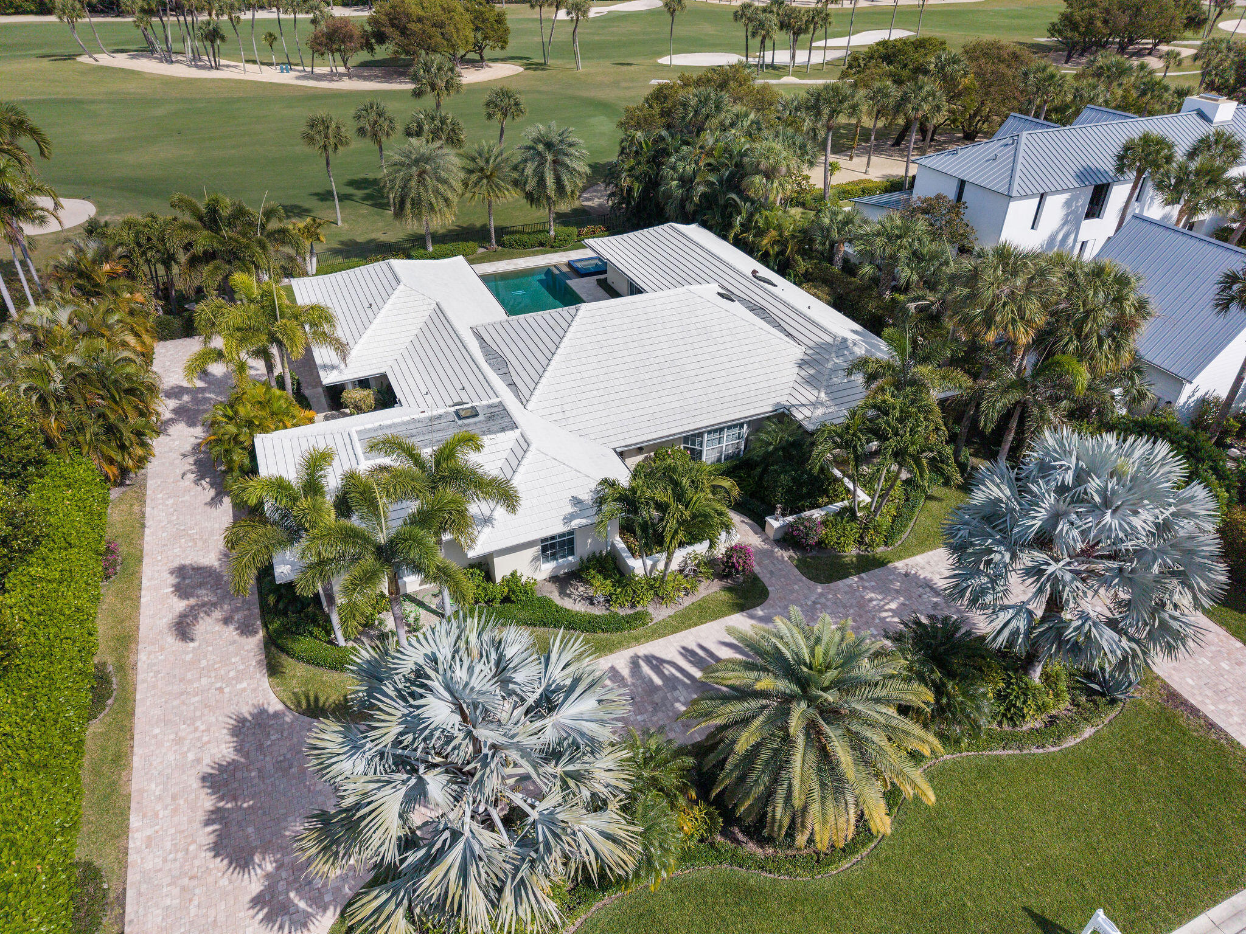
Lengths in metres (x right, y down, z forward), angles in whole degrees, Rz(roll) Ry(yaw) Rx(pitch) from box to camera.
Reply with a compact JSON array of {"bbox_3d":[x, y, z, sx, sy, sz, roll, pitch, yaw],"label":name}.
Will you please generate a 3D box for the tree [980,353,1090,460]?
[{"bbox_3d":[16.002,-1.876,34.998,4.140,5.650,4.140,-14,36,-19],"label":"tree"}]

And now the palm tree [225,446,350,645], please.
[{"bbox_3d":[-9.551,2.832,26.535,4.040,7.470,4.040,-14,36,-19],"label":"palm tree"}]

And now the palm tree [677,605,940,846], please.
[{"bbox_3d":[4.811,6.770,22.619,6.460,5.150,6.460,0,34,0],"label":"palm tree"}]

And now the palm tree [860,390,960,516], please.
[{"bbox_3d":[10.384,-0.311,32.148,3.340,5.450,3.340,11,35,17],"label":"palm tree"}]

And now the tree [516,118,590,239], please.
[{"bbox_3d":[-5.057,-19.958,60.292,5.250,7.770,5.250,0,34,0],"label":"tree"}]

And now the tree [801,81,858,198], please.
[{"bbox_3d":[15.739,-25.224,67.258,4.190,8.860,4.190,7,34,11],"label":"tree"}]

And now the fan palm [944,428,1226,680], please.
[{"bbox_3d":[13.058,3.094,25.140,7.070,8.380,7.070,-14,36,-19],"label":"fan palm"}]

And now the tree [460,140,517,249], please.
[{"bbox_3d":[-9.056,-18.464,58.637,3.940,7.170,3.940,-14,36,-19],"label":"tree"}]

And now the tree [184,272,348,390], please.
[{"bbox_3d":[-16.246,-5.779,39.617,6.720,6.360,6.000,-13,35,-20],"label":"tree"}]

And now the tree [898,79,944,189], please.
[{"bbox_3d":[23.177,-26.178,68.872,3.380,8.720,3.380,10,34,15],"label":"tree"}]

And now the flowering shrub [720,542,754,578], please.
[{"bbox_3d":[4.044,3.304,30.543,1.200,1.120,1.150,0,33,0],"label":"flowering shrub"}]

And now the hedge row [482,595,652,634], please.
[{"bbox_3d":[-1.960,4.909,28.629,5.800,0.500,1.350,0,33,0],"label":"hedge row"}]

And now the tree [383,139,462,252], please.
[{"bbox_3d":[-13.393,-18.018,57.823,5.150,7.370,5.150,-14,36,-19],"label":"tree"}]

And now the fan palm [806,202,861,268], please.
[{"bbox_3d":[13.401,-14.761,55.373,3.380,4.300,3.380,8,34,12],"label":"fan palm"}]

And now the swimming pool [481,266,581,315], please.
[{"bbox_3d":[-5.766,-10.183,53.577,5.620,1.200,9.150,-14,36,-19],"label":"swimming pool"}]

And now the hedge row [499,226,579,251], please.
[{"bbox_3d":[-5.623,-15.781,59.934,5.300,0.960,1.300,-13,35,-19],"label":"hedge row"}]

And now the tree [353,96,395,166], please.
[{"bbox_3d":[-18.137,-23.350,65.106,3.230,8.180,3.230,-14,36,-19],"label":"tree"}]

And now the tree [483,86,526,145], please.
[{"bbox_3d":[-9.523,-26.492,69.914,3.330,7.980,3.330,-14,36,-19],"label":"tree"}]

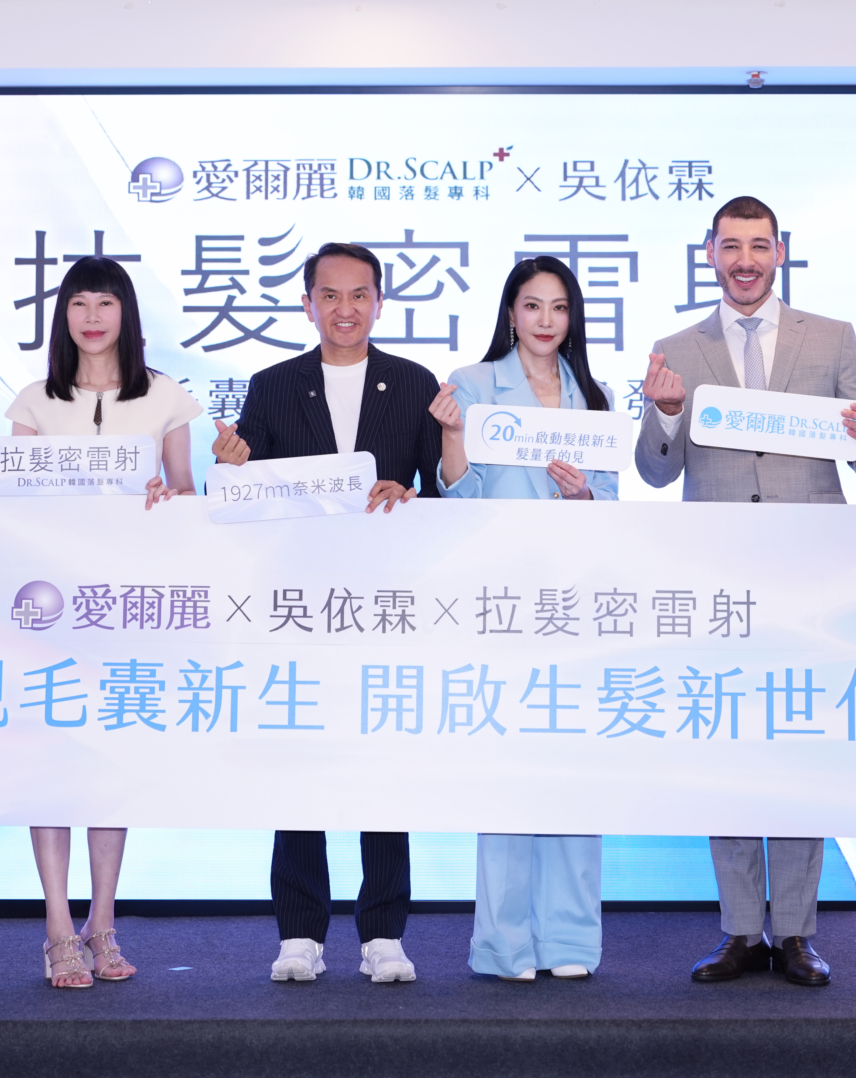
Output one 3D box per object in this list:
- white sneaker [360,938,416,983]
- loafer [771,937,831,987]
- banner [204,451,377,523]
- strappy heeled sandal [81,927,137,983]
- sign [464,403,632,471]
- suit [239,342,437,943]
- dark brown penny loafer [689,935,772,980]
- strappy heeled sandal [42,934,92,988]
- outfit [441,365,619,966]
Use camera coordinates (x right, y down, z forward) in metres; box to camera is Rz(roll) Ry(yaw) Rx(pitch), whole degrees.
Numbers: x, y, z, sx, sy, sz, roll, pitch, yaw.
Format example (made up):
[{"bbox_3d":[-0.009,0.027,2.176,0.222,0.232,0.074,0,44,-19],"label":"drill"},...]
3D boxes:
[{"bbox_3d":[-0.101,0.973,6.854,0.110,0.108,0.295,1,-4,-10],"label":"white sneaker"},{"bbox_3d":[0.839,0.950,6.602,0.105,0.100,0.295,1,-4,-8],"label":"loafer"},{"bbox_3d":[-0.307,-0.115,6.570,0.384,0.138,0.012,-5,-7,-1],"label":"banner"},{"bbox_3d":[-0.736,0.952,6.702,0.090,0.108,0.225,2,-5,-23],"label":"strappy heeled sandal"},{"bbox_3d":[0.277,-0.233,6.696,0.385,0.135,0.010,3,-8,2],"label":"sign"},{"bbox_3d":[-0.219,0.234,6.772,0.500,1.400,0.360,0,-4,-1],"label":"suit"},{"bbox_3d":[0.699,0.959,6.716,0.105,0.100,0.295,-3,-5,31],"label":"dark brown penny loafer"},{"bbox_3d":[-0.825,0.954,6.650,0.088,0.115,0.225,1,-5,-19],"label":"strappy heeled sandal"},{"bbox_3d":[0.230,0.281,6.778,0.420,1.460,0.370,0,-4,-3],"label":"outfit"}]

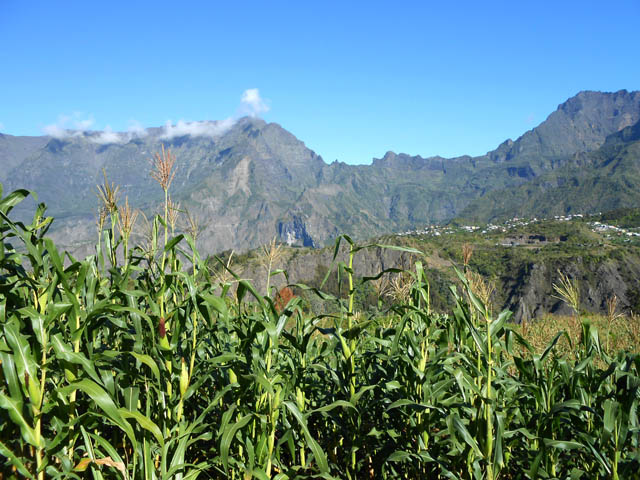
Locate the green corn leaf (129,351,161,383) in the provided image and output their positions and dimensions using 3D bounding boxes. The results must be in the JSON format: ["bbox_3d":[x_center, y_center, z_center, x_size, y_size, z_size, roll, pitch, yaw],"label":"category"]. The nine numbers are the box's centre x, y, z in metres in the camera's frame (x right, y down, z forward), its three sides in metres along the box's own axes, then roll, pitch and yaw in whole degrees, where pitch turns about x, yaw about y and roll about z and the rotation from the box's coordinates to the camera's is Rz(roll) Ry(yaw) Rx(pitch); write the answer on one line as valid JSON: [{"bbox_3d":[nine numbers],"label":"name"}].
[{"bbox_3d":[-0.986,0.716,2.700,0.174,0.163,0.140,0,-2,0],"label":"green corn leaf"}]

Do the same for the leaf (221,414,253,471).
[{"bbox_3d":[-0.478,1.158,2.750,0.178,0.311,0.160,0,-2,0],"label":"leaf"}]

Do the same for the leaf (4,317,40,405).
[{"bbox_3d":[-1.516,0.619,2.450,0.178,0.425,0.160,0,-2,0],"label":"leaf"}]

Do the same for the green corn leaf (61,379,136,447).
[{"bbox_3d":[-1.152,0.897,2.500,0.383,0.343,0.220,0,-2,0],"label":"green corn leaf"}]

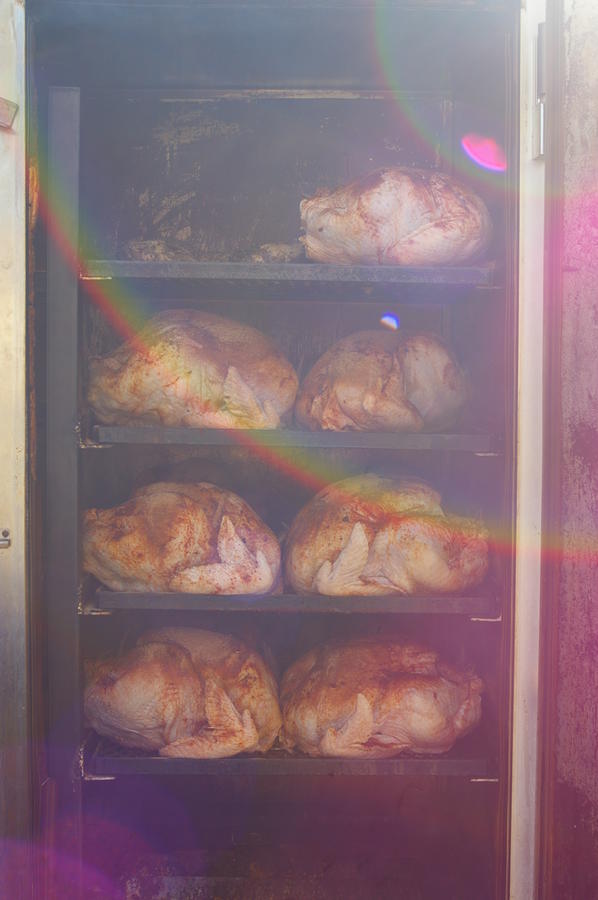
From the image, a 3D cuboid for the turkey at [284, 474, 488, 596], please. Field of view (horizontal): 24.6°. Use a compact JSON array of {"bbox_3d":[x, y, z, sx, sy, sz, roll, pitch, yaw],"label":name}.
[{"bbox_3d":[0.152,0.138,2.407,0.357,0.190,0.250,1,3,-2],"label":"turkey"}]

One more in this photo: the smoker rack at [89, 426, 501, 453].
[{"bbox_3d":[-0.016,-0.032,2.543,0.655,0.030,0.580,1,3,-2],"label":"smoker rack"}]

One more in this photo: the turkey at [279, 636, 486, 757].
[{"bbox_3d":[0.144,0.417,2.422,0.356,0.179,0.250,1,3,-2],"label":"turkey"}]

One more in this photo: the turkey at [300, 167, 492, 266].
[{"bbox_3d":[0.168,-0.399,2.378,0.333,0.182,0.250,1,3,-2],"label":"turkey"}]

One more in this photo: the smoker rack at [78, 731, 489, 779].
[{"bbox_3d":[-0.020,0.512,2.572,0.655,0.030,0.580,1,3,-2],"label":"smoker rack"}]

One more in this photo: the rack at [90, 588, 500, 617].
[{"bbox_3d":[-0.016,0.238,2.558,0.655,0.030,0.580,1,3,-2],"label":"rack"}]

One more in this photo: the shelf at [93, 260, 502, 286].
[{"bbox_3d":[-0.023,-0.303,2.528,0.655,0.030,0.580,1,3,-2],"label":"shelf"}]

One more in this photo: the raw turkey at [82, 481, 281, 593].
[{"bbox_3d":[-0.205,0.141,2.396,0.344,0.176,0.250,1,3,-2],"label":"raw turkey"}]

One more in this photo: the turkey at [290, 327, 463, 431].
[{"bbox_3d":[0.144,-0.124,2.412,0.305,0.171,0.240,-1,4,-32],"label":"turkey"}]

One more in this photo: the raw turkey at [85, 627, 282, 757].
[{"bbox_3d":[-0.203,0.406,2.411,0.346,0.194,0.250,1,3,-2],"label":"raw turkey"}]

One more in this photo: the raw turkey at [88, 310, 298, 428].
[{"bbox_3d":[-0.183,-0.141,2.381,0.363,0.201,0.250,1,3,-2],"label":"raw turkey"}]

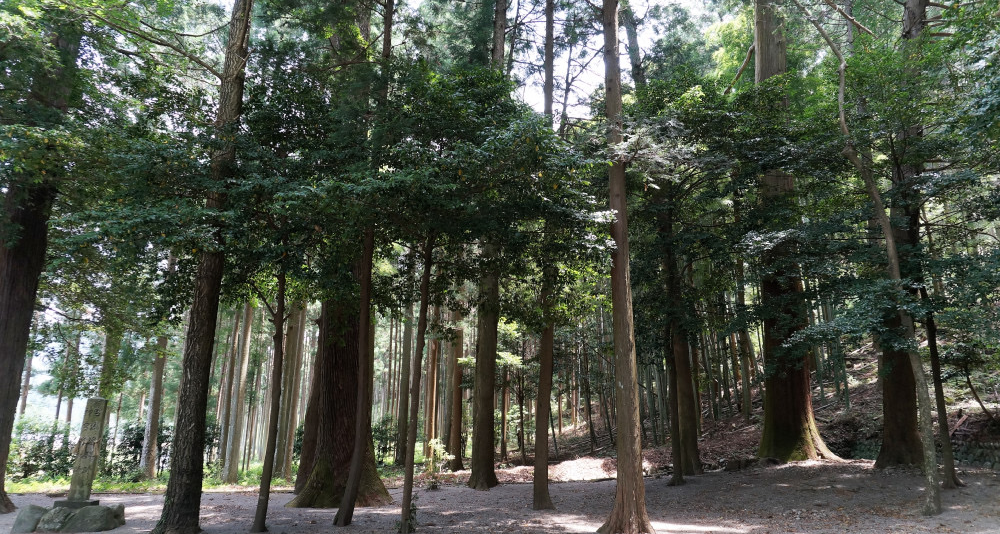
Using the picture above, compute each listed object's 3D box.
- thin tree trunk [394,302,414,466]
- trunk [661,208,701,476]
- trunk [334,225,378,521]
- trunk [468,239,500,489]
[{"bbox_3d":[-2.307,2.827,16.402,0.341,3.939,0.341,2,-11,-8],"label":"thin tree trunk"},{"bbox_3d":[4.223,1.622,15.791,0.573,6.317,0.573,-4,-12,15],"label":"trunk"},{"bbox_3d":[-1.918,1.370,8.891,0.262,3.895,0.262,5,-12,-12],"label":"trunk"},{"bbox_3d":[-0.235,1.817,12.605,0.449,4.524,0.449,1,-11,-1],"label":"trunk"}]

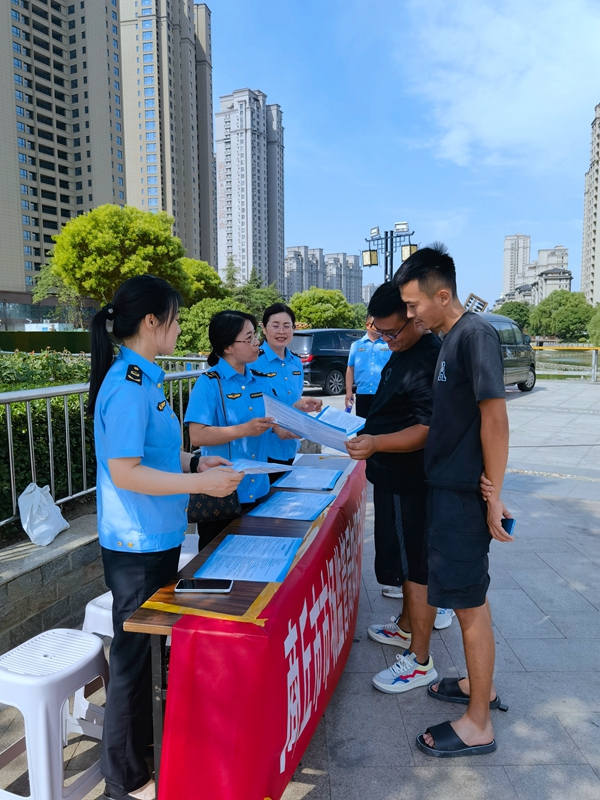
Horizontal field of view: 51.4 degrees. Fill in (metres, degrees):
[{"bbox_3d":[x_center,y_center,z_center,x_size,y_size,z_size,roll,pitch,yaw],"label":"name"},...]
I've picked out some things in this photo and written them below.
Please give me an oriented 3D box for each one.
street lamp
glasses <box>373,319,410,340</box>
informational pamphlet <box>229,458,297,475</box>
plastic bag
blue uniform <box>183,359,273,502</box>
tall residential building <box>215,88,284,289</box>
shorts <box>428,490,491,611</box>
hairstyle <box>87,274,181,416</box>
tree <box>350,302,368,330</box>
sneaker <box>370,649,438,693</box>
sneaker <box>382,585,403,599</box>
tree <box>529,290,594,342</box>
[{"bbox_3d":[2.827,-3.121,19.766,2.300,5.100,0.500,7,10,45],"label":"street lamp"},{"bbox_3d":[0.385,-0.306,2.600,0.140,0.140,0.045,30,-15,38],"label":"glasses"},{"bbox_3d":[-0.149,0.211,2.000,0.260,0.050,0.310,-2,7,-14],"label":"informational pamphlet"},{"bbox_3d":[-1.373,0.606,3.391,0.180,0.330,0.270,2,7,18],"label":"plastic bag"},{"bbox_3d":[-0.295,0.124,2.651,0.260,0.600,0.430,5,9,39],"label":"blue uniform"},{"bbox_3d":[-23.758,-85.823,296.126,20.000,106.000,26.000,4,8,35],"label":"tall residential building"},{"bbox_3d":[0.576,0.447,2.316,0.270,0.510,0.400,0,7,6],"label":"shorts"},{"bbox_3d":[-0.491,-0.163,1.830,0.260,0.410,0.190,-3,8,-19],"label":"hairstyle"},{"bbox_3d":[3.699,-4.651,39.730,3.400,3.100,3.400,0,7,0],"label":"tree"},{"bbox_3d":[0.440,1.135,2.640,0.290,0.135,0.110,-2,7,-18],"label":"sneaker"},{"bbox_3d":[0.594,1.020,3.426,0.285,0.110,0.105,1,7,12],"label":"sneaker"},{"bbox_3d":[35.485,-11.374,85.000,8.500,7.100,8.000,0,7,0],"label":"tree"}]

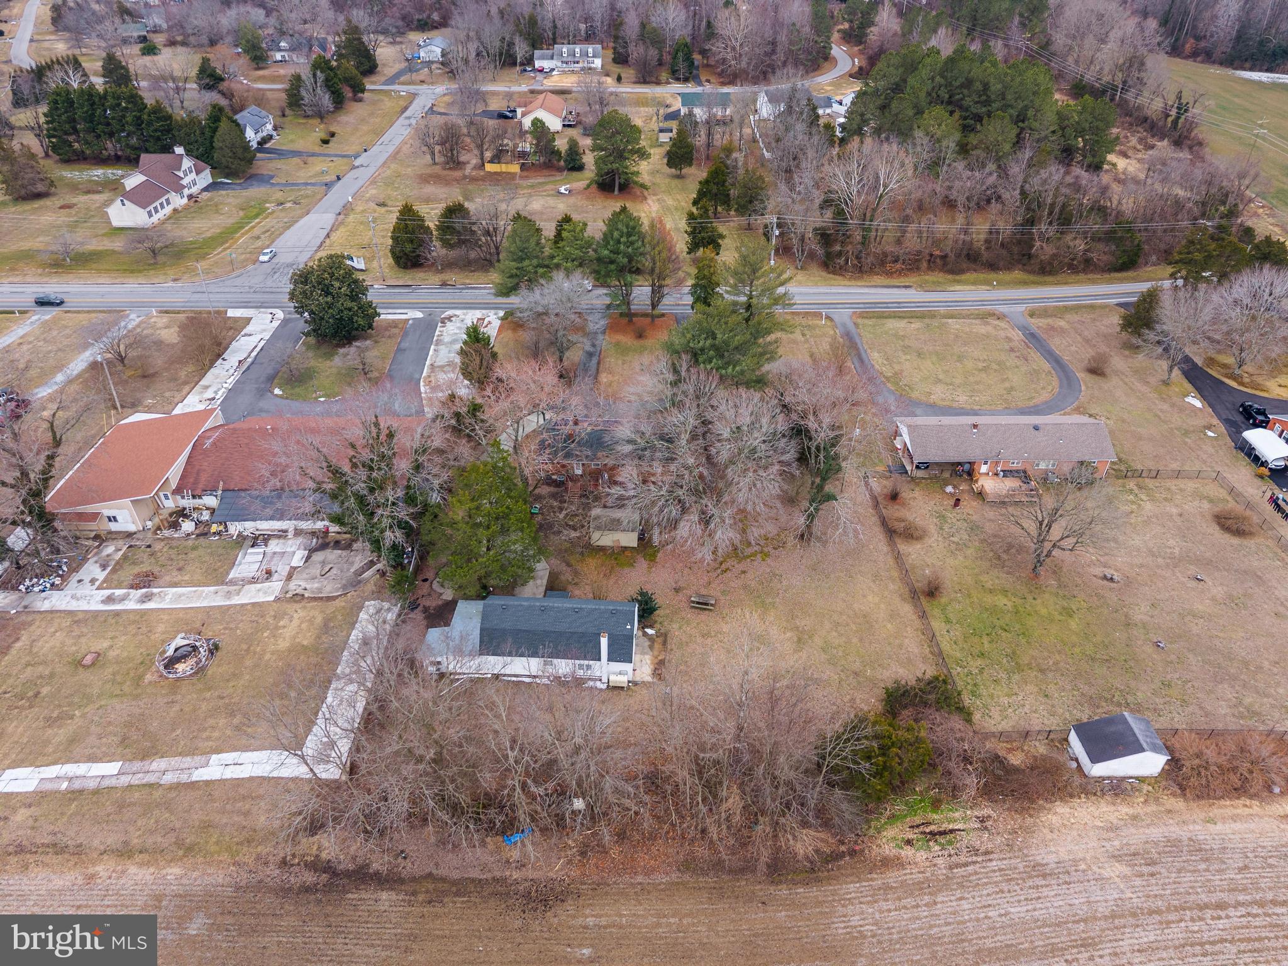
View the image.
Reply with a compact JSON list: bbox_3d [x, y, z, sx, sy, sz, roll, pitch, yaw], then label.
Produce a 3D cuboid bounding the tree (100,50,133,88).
[{"bbox_3d":[-162.500,-125.760,273.640,9.200,11.800,9.200,0,36,0],"label":"tree"}]

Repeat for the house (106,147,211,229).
[{"bbox_3d":[-98.500,-60.813,178.471,12.200,9.600,33.000,-1,33,-1],"label":"house"}]

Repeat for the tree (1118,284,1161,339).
[{"bbox_3d":[71.600,-24.908,129.461,5.000,8.400,5.000,0,35,0],"label":"tree"}]

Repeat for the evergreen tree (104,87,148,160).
[{"bbox_3d":[-127.159,-88.075,217.889,9.329,16.702,9.329,0,33,0],"label":"evergreen tree"}]

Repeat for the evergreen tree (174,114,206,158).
[{"bbox_3d":[-100.110,-75.370,195.280,6.300,10.050,6.300,0,37,0],"label":"evergreen tree"}]

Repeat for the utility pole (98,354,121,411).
[{"bbox_3d":[-67.280,-12.420,112.200,0.600,8.400,0.500,0,37,0],"label":"utility pole"}]

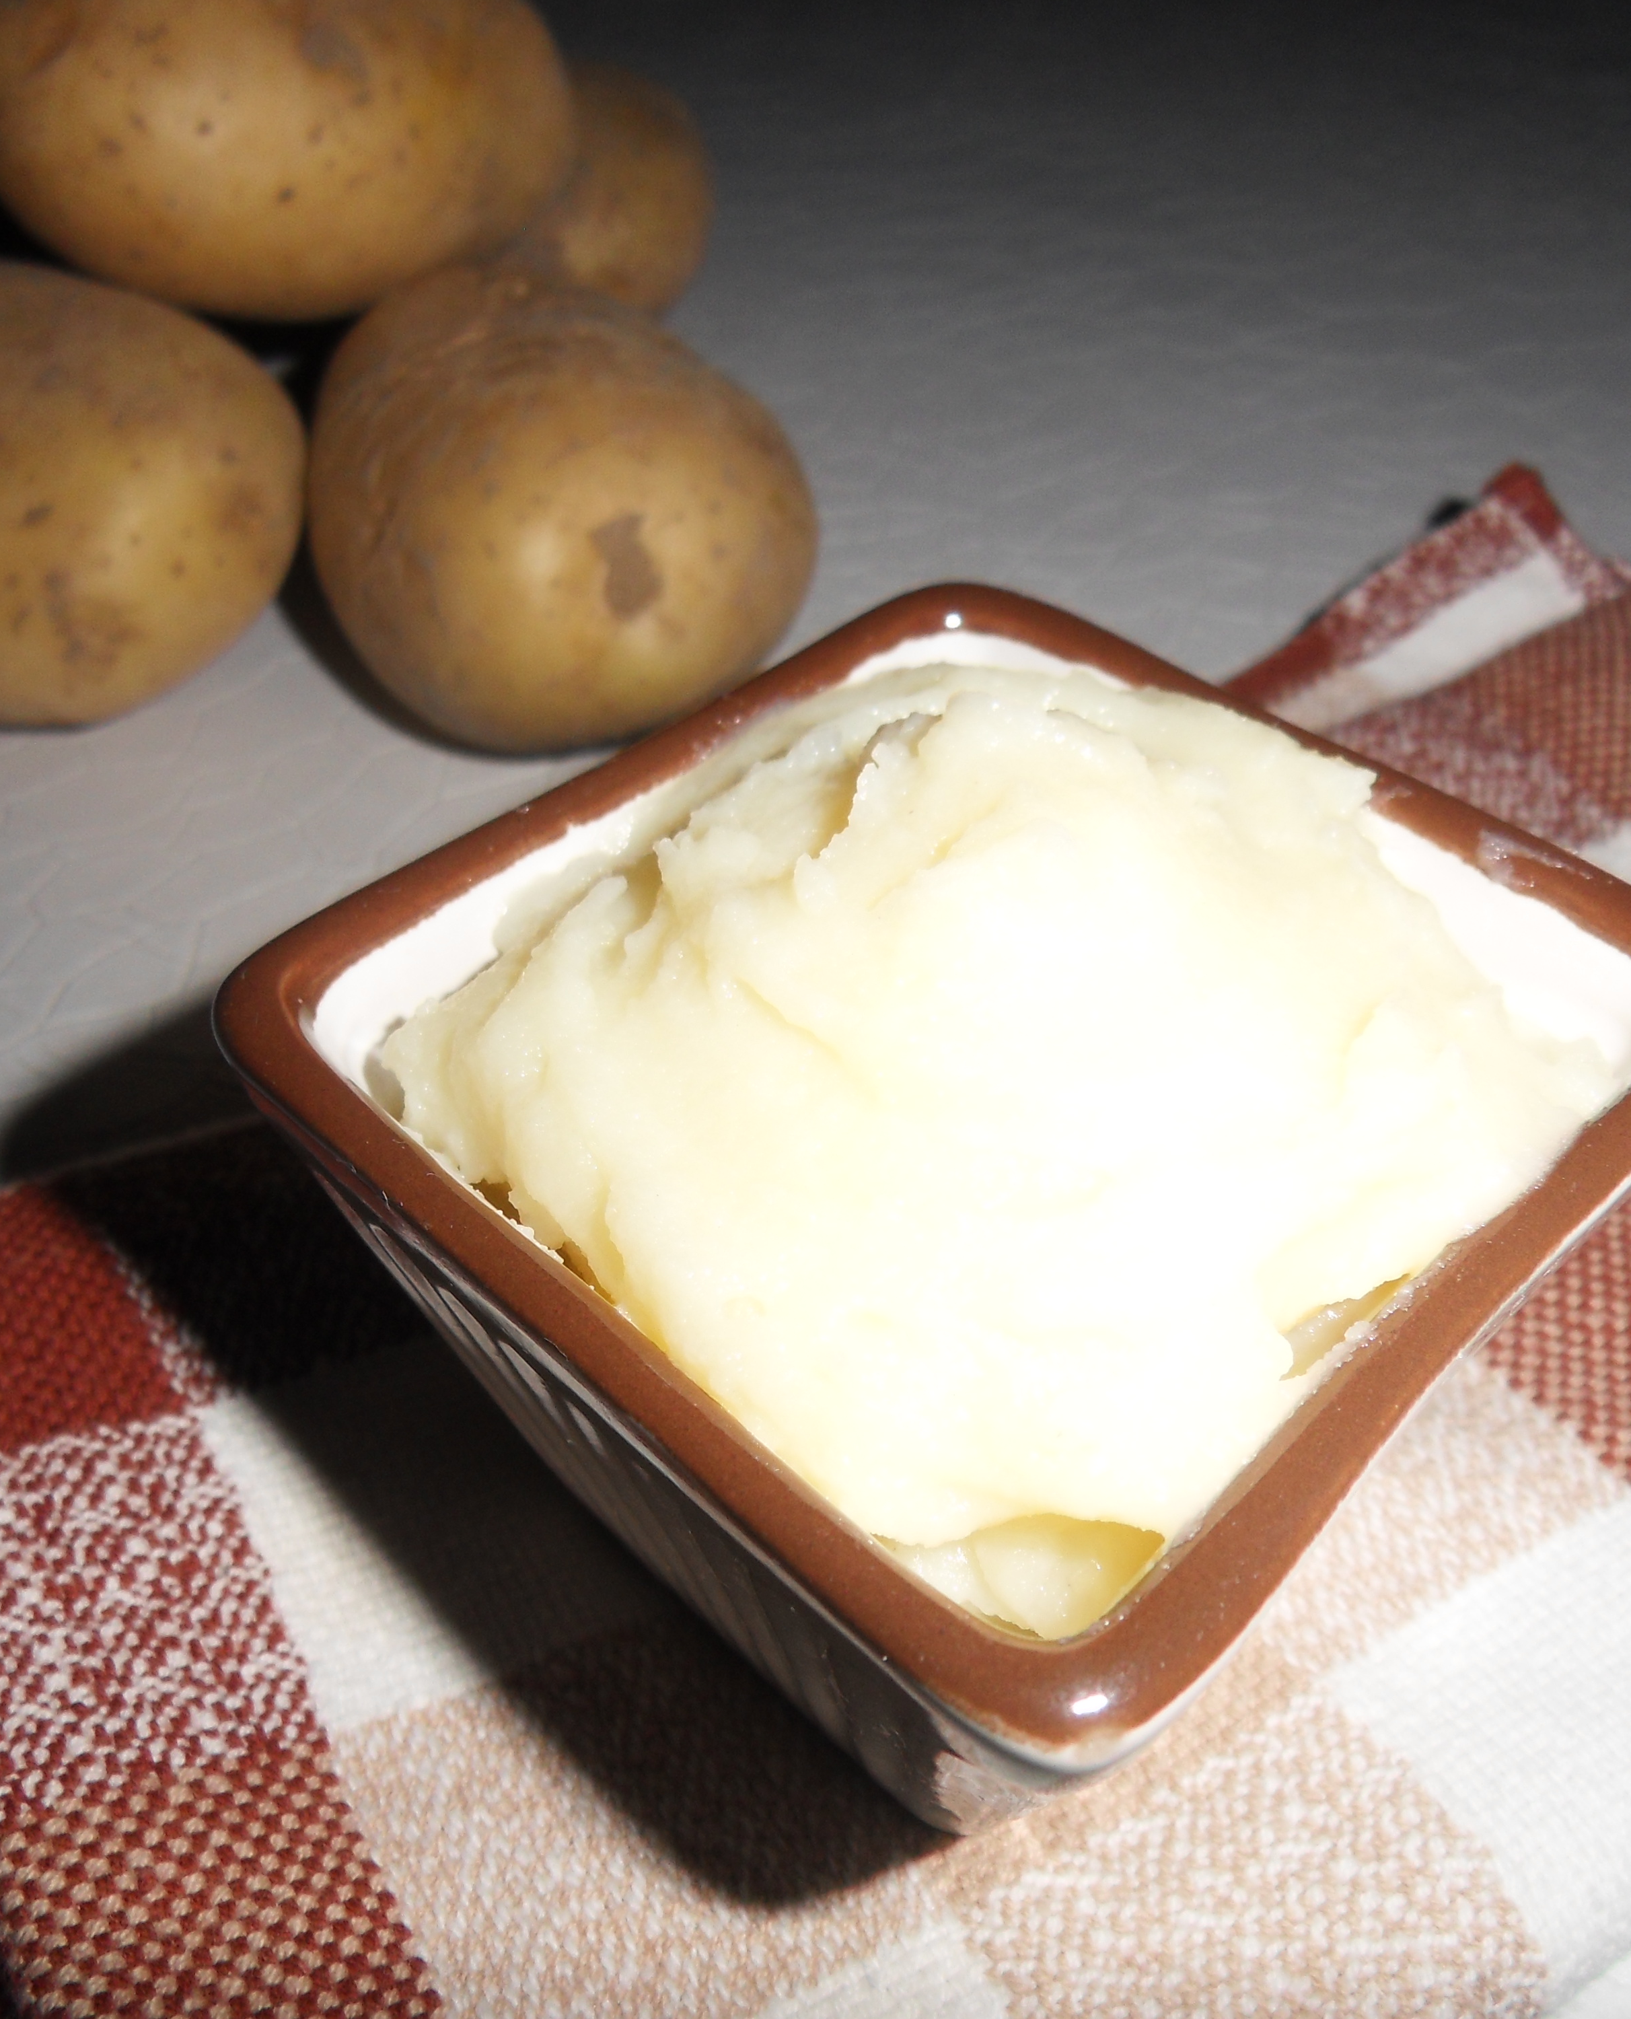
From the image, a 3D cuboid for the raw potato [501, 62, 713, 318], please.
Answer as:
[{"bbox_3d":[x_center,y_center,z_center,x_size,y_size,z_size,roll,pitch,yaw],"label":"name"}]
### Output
[{"bbox_3d":[-0.051,-0.150,0.353,0.057,0.051,0.078,24,49,22],"label":"raw potato"}]

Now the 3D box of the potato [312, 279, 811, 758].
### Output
[{"bbox_3d":[-0.038,-0.071,0.267,0.068,0.060,0.086,-20,48,-20],"label":"potato"}]

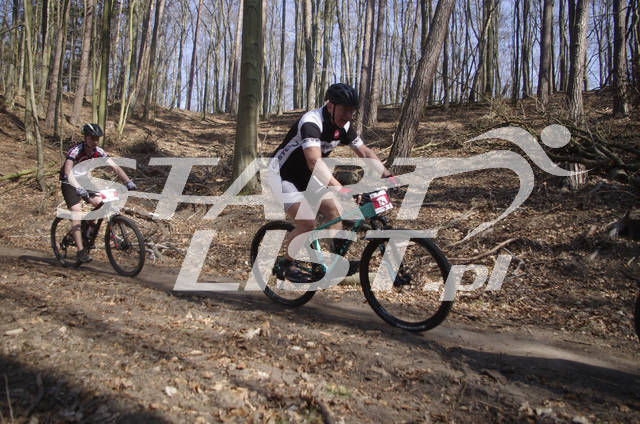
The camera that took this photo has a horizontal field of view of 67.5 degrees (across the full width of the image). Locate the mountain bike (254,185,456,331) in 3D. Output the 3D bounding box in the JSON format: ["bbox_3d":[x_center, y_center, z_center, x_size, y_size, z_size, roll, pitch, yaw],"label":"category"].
[{"bbox_3d":[0.112,0.297,3.670,1.860,1.040,0.710,2,6,37],"label":"mountain bike"}]

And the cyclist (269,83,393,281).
[{"bbox_3d":[0.040,-0.220,3.700,0.880,1.500,0.700,2,4,37],"label":"cyclist"}]

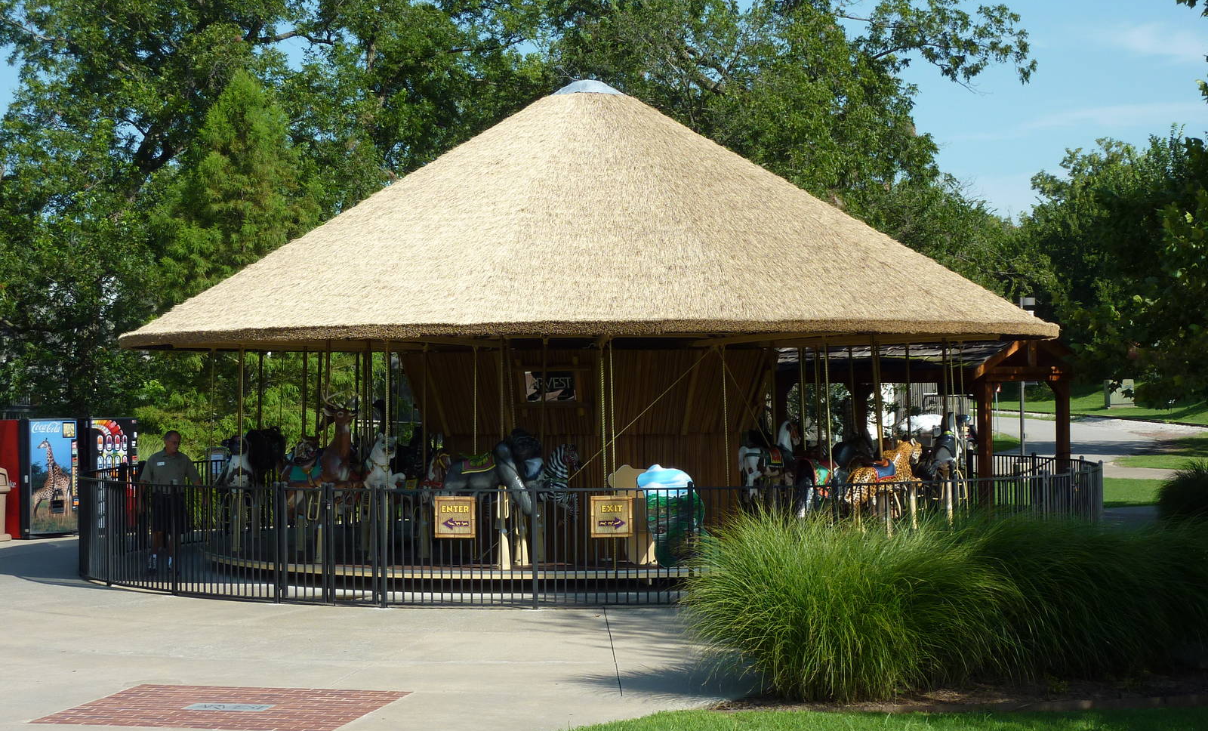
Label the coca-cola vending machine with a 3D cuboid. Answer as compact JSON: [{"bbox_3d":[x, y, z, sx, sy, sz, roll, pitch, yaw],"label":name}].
[{"bbox_3d":[-9.267,1.833,33.743,0.850,1.920,0.970,-1,-1,38],"label":"coca-cola vending machine"}]

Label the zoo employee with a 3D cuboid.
[{"bbox_3d":[-5.587,1.752,26.503,0.680,1.830,0.420,0,-1,-21],"label":"zoo employee"}]

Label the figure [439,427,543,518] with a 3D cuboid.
[{"bbox_3d":[-1.297,1.232,23.686,1.120,1.030,0.600,-1,-1,13],"label":"figure"}]

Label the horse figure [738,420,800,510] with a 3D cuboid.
[{"bbox_3d":[2.100,1.242,26.186,0.370,1.060,1.080,-1,-1,41],"label":"horse figure"}]

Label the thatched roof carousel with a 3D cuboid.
[{"bbox_3d":[-0.194,-0.644,28.414,12.820,6.580,12.820,0,-1,0],"label":"thatched roof carousel"}]

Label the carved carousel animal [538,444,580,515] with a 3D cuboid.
[{"bbox_3d":[-0.866,1.391,24.384,1.150,0.950,0.380,-1,-1,10],"label":"carved carousel animal"}]

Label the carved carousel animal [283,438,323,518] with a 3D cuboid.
[{"bbox_3d":[-3.747,1.390,25.584,0.480,0.980,1.150,0,-1,-37],"label":"carved carousel animal"}]

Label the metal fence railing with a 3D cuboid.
[{"bbox_3d":[-0.172,2.000,28.379,13.700,1.290,13.700,0,-1,0],"label":"metal fence railing"}]

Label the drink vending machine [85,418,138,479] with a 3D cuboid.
[{"bbox_3d":[-8.521,1.839,34.683,0.850,1.920,0.970,-1,-1,38],"label":"drink vending machine"}]

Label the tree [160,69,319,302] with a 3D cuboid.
[{"bbox_3d":[-7.064,-1.443,40.023,4.200,8.600,4.200,0,-1,0],"label":"tree"}]

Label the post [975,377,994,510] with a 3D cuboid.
[{"bbox_3d":[5.849,1.407,31.474,0.190,2.450,0.190,0,-1,-35],"label":"post"}]

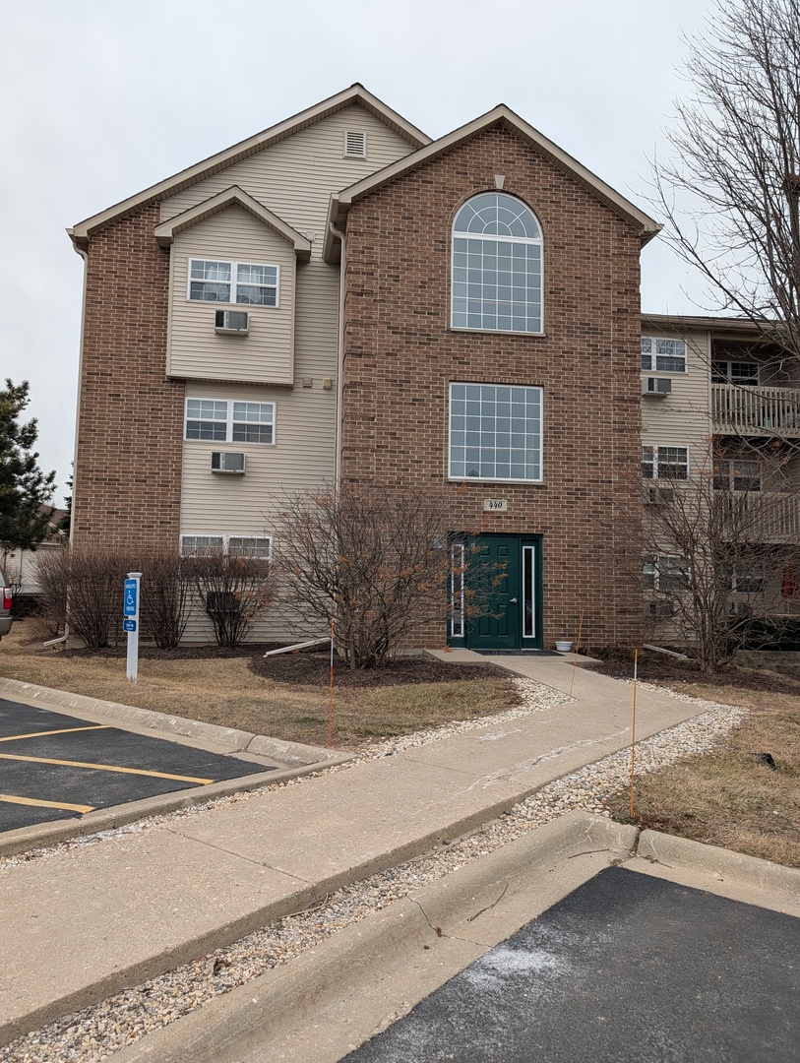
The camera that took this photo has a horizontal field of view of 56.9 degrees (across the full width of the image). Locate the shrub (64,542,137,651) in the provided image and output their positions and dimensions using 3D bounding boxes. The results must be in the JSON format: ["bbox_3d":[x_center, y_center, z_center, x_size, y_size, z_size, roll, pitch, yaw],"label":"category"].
[{"bbox_3d":[-5.632,1.212,13.810,1.330,1.890,1.350,2,-4,-8],"label":"shrub"}]

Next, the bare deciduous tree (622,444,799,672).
[{"bbox_3d":[4.841,0.412,11.469,2.650,3.471,2.500,2,-4,-8],"label":"bare deciduous tree"}]

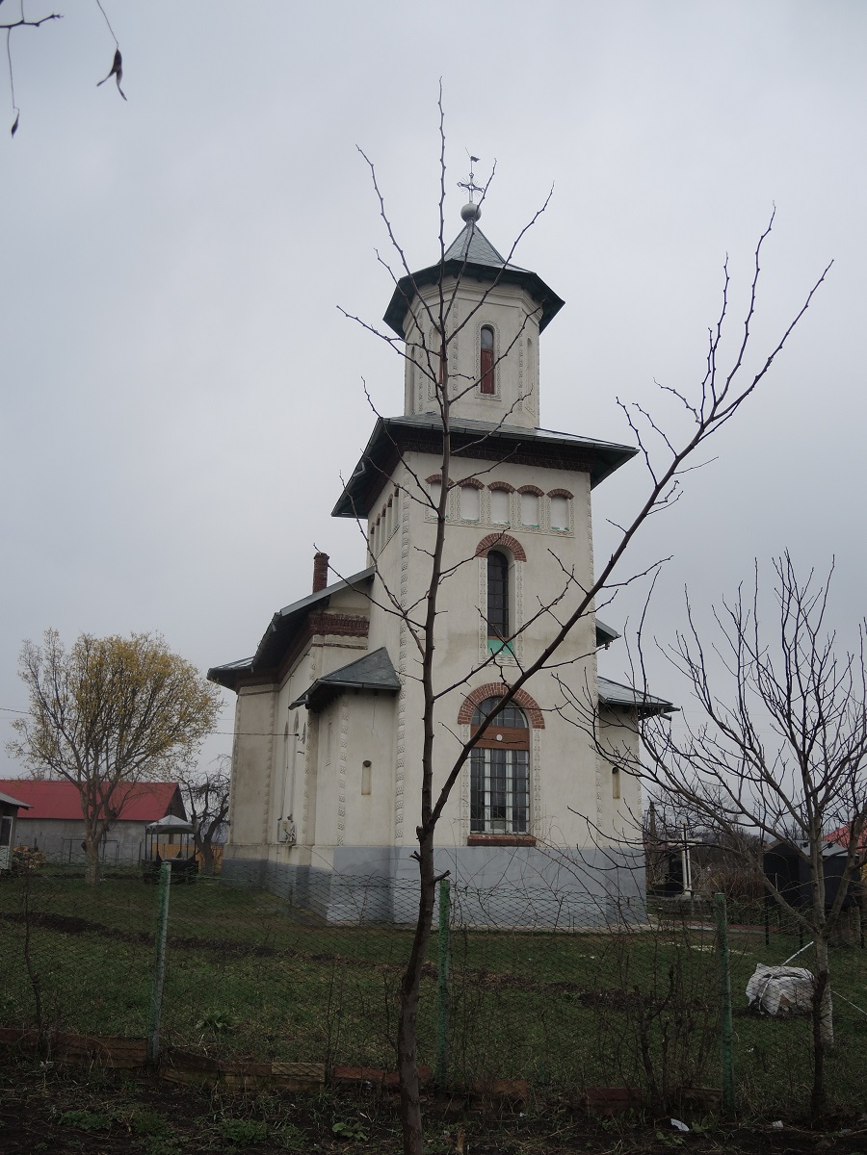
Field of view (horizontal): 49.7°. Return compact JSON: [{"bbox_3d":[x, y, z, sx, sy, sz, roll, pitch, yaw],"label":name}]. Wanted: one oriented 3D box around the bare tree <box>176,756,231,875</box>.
[{"bbox_3d":[-11.013,11.834,46.796,3.567,5.791,3.460,4,-16,-12],"label":"bare tree"}]

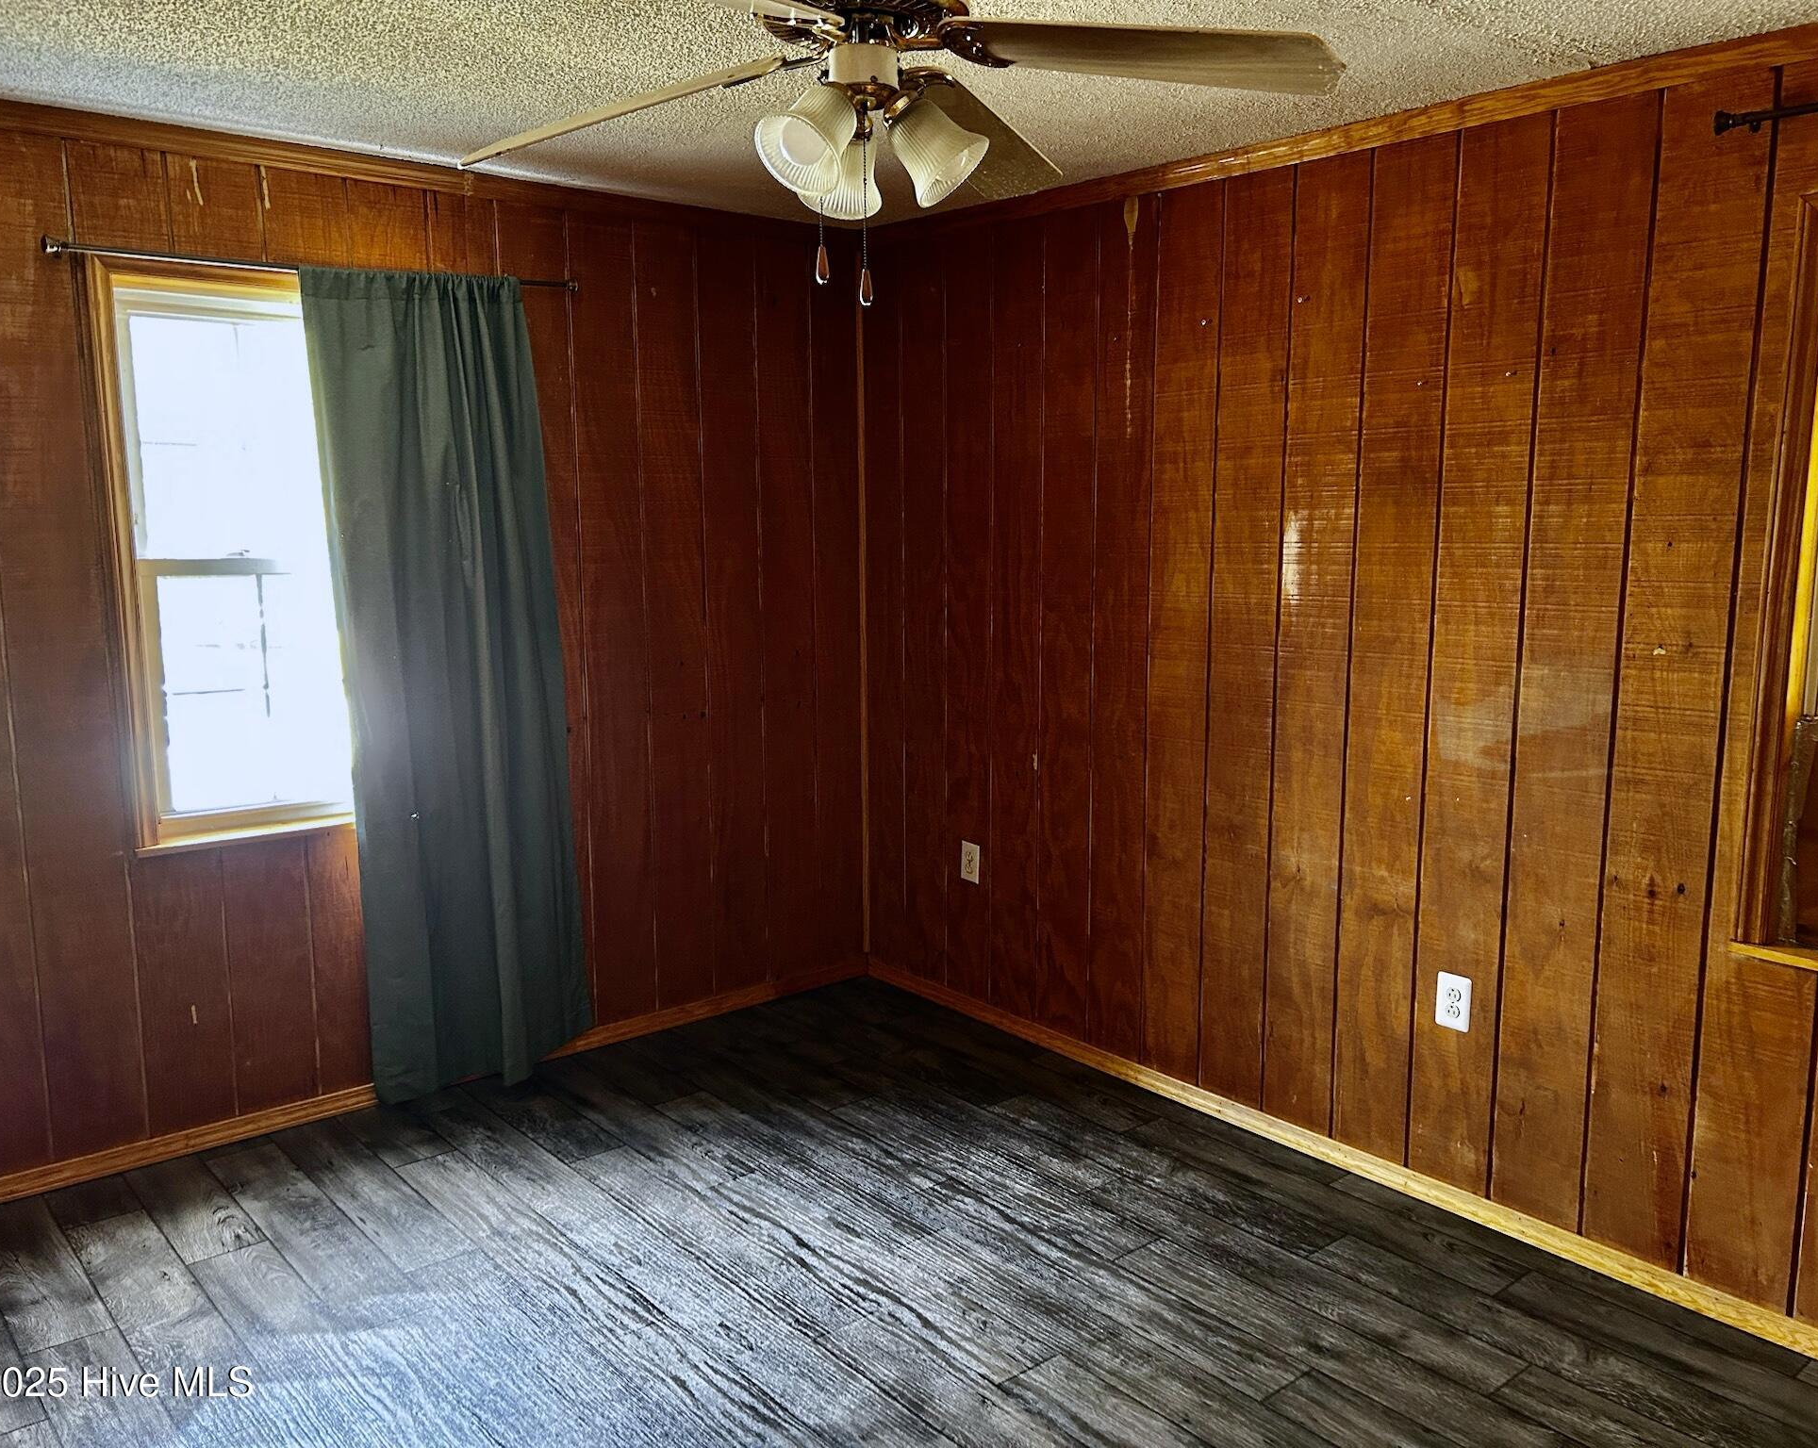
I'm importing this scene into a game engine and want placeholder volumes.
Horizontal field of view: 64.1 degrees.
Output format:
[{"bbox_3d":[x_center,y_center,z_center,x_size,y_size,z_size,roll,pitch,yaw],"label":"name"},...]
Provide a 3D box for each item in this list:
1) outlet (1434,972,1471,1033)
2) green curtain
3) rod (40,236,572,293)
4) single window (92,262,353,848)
[{"bbox_3d":[1.210,0.622,3.232,0.010,0.124,0.080,-7,11,-39],"label":"outlet"},{"bbox_3d":[-1.172,-0.080,3.822,0.660,2.130,0.120,-7,11,-39],"label":"green curtain"},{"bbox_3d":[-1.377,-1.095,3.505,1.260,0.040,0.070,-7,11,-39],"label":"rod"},{"bbox_3d":[-1.485,-0.411,3.624,0.900,1.355,0.100,-7,11,-39],"label":"single window"}]

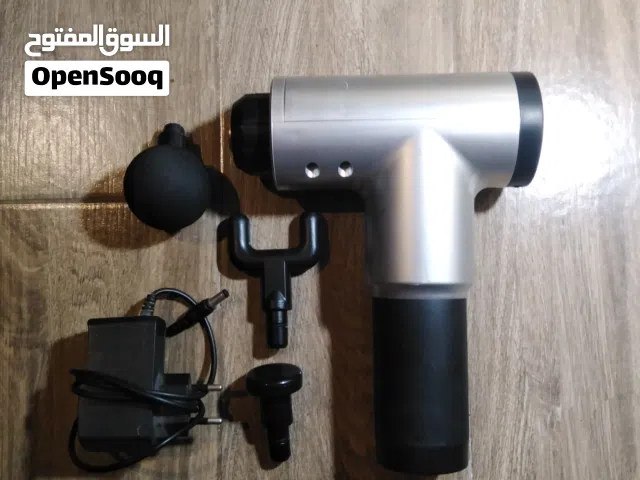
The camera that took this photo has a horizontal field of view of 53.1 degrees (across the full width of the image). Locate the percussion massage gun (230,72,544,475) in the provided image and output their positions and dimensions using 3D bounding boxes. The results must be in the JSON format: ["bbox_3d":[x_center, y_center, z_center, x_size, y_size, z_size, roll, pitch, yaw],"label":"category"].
[{"bbox_3d":[0.035,0.014,0.364,0.168,0.065,0.218,0,85,3],"label":"percussion massage gun"}]

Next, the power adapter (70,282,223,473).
[{"bbox_3d":[-0.099,0.081,0.371,0.089,0.039,0.102,0,83,2],"label":"power adapter"}]

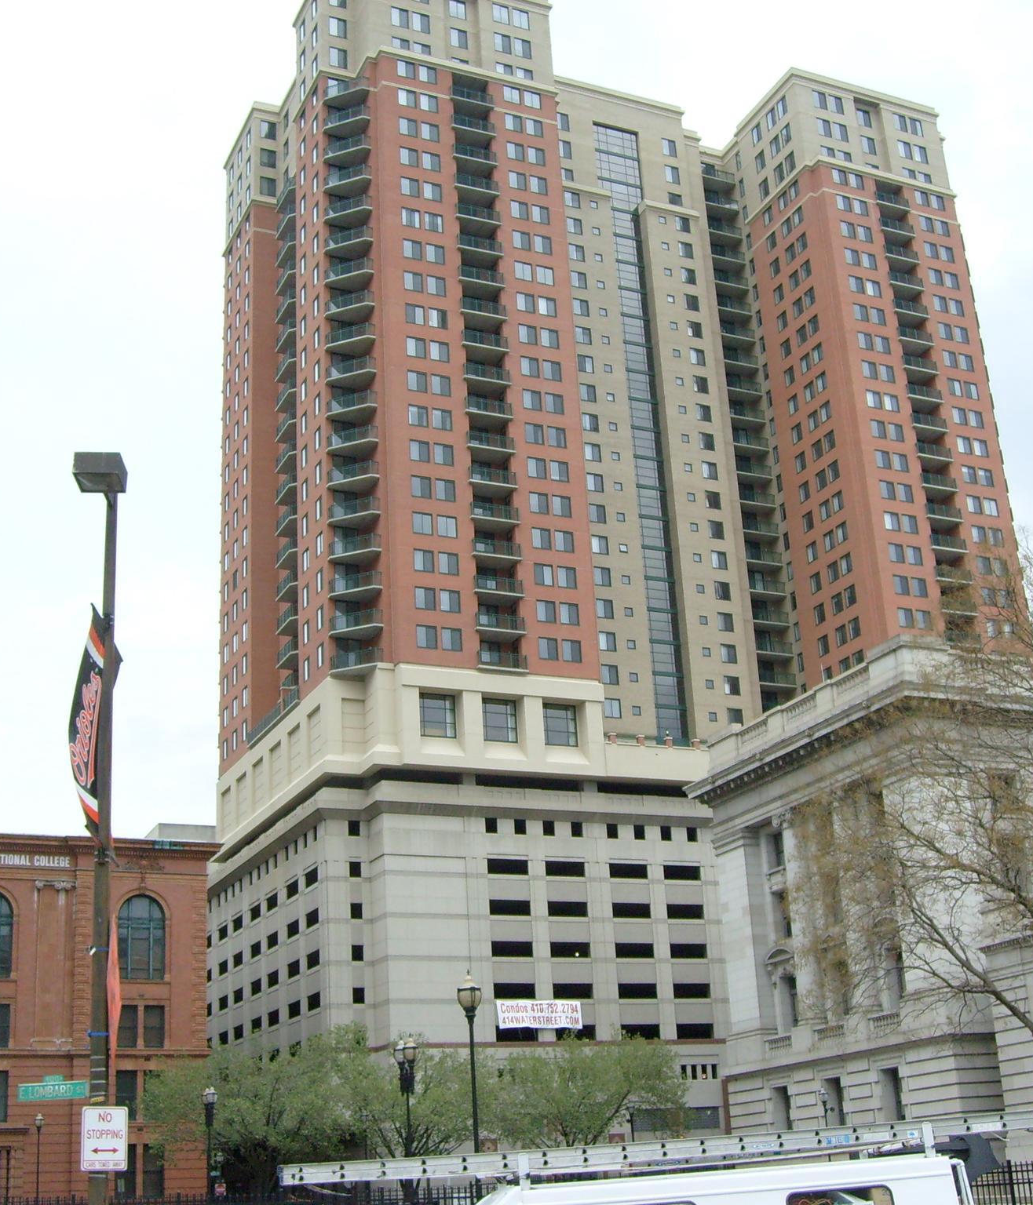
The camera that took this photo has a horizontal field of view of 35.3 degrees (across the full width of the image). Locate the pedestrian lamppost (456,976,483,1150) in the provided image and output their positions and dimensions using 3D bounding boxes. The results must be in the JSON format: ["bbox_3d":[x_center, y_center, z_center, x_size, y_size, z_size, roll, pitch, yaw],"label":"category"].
[{"bbox_3d":[-0.661,8.972,27.065,0.450,5.586,0.450,6,-23,-24],"label":"pedestrian lamppost"}]

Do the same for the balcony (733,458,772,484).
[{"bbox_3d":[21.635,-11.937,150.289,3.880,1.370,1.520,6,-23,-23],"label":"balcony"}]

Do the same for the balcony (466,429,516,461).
[{"bbox_3d":[-2.242,-11.624,122.394,3.946,1.296,2.074,6,-22,-25],"label":"balcony"}]

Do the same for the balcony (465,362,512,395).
[{"bbox_3d":[-2.497,-16.979,124.132,3.905,1.282,1.642,6,-23,-24],"label":"balcony"}]

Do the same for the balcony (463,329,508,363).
[{"bbox_3d":[-2.679,-19.685,125.159,3.905,1.282,1.642,6,-23,-24],"label":"balcony"}]

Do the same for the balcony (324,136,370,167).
[{"bbox_3d":[-13.354,-36.448,132.002,4.277,1.300,2.507,-10,-22,18],"label":"balcony"}]

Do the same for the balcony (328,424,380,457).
[{"bbox_3d":[-11.989,-11.934,121.417,4.030,1.370,1.840,-11,-23,19],"label":"balcony"}]

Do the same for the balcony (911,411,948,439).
[{"bbox_3d":[35.776,-15.311,142.759,3.946,1.296,2.074,6,-22,-25],"label":"balcony"}]

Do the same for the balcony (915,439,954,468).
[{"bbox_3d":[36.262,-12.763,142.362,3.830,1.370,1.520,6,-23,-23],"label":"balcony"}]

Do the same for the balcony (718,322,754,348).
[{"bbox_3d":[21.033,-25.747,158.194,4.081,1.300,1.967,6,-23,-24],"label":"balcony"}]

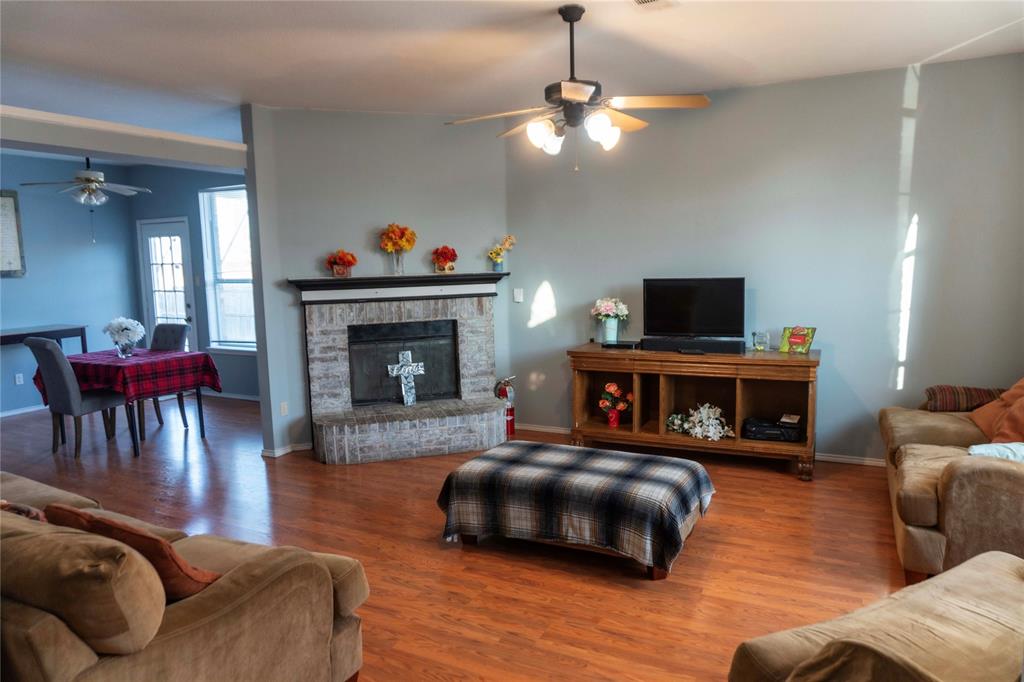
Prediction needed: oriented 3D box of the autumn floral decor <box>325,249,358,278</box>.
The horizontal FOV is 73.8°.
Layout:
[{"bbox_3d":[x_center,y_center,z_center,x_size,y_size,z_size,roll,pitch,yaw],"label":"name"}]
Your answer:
[{"bbox_3d":[-1.345,-0.600,5.388,0.250,0.215,0.200,-1,7,-1],"label":"autumn floral decor"}]

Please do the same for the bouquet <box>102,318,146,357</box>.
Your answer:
[{"bbox_3d":[-3.351,-0.032,5.897,0.315,0.341,0.320,-6,8,-30],"label":"bouquet"}]

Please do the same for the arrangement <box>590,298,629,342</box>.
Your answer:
[{"bbox_3d":[0.768,-0.164,5.364,0.285,0.355,0.240,2,8,26],"label":"arrangement"}]

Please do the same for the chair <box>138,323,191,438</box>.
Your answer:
[{"bbox_3d":[-3.362,0.355,6.367,0.456,0.992,0.620,2,8,26],"label":"chair"}]

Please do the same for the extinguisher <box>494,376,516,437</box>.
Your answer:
[{"bbox_3d":[-0.045,0.569,6.003,0.180,0.510,0.150,-1,7,1],"label":"extinguisher"}]

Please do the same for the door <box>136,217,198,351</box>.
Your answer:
[{"bbox_3d":[-4.147,-0.403,8.312,0.930,2.080,0.100,2,8,29],"label":"door"}]

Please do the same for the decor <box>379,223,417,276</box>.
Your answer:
[{"bbox_3d":[-0.916,-0.724,5.522,0.290,0.410,0.270,-4,7,-17],"label":"decor"}]

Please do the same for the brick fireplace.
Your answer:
[{"bbox_3d":[-0.849,0.189,5.492,1.745,1.412,0.543,-3,7,-10],"label":"brick fireplace"}]

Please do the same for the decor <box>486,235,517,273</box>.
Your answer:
[{"bbox_3d":[-0.086,-0.720,5.657,0.235,0.310,0.170,-3,7,-10],"label":"decor"}]

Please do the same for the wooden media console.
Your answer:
[{"bbox_3d":[1.335,0.482,5.120,1.757,0.813,0.525,2,8,26],"label":"wooden media console"}]

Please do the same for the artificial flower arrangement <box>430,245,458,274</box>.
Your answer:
[{"bbox_3d":[-0.560,-0.663,5.692,0.215,0.230,0.180,-4,7,-17],"label":"artificial flower arrangement"}]

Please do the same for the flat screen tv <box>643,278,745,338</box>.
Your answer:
[{"bbox_3d":[1.369,-0.231,5.127,0.735,0.470,0.090,1,7,21],"label":"flat screen tv"}]

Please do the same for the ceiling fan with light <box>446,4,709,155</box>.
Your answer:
[{"bbox_3d":[0.304,-1.283,3.378,1.290,0.700,1.290,-1,7,5],"label":"ceiling fan with light"}]

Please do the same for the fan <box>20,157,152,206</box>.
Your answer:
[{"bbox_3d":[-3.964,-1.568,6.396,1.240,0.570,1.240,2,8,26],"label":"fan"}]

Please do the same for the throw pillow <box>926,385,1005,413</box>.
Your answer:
[{"bbox_3d":[2.663,0.321,3.974,0.460,0.160,0.380,2,8,29],"label":"throw pillow"}]

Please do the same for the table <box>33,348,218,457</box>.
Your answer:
[{"bbox_3d":[-3.398,0.511,6.107,1.180,0.760,0.880,2,8,29],"label":"table"}]

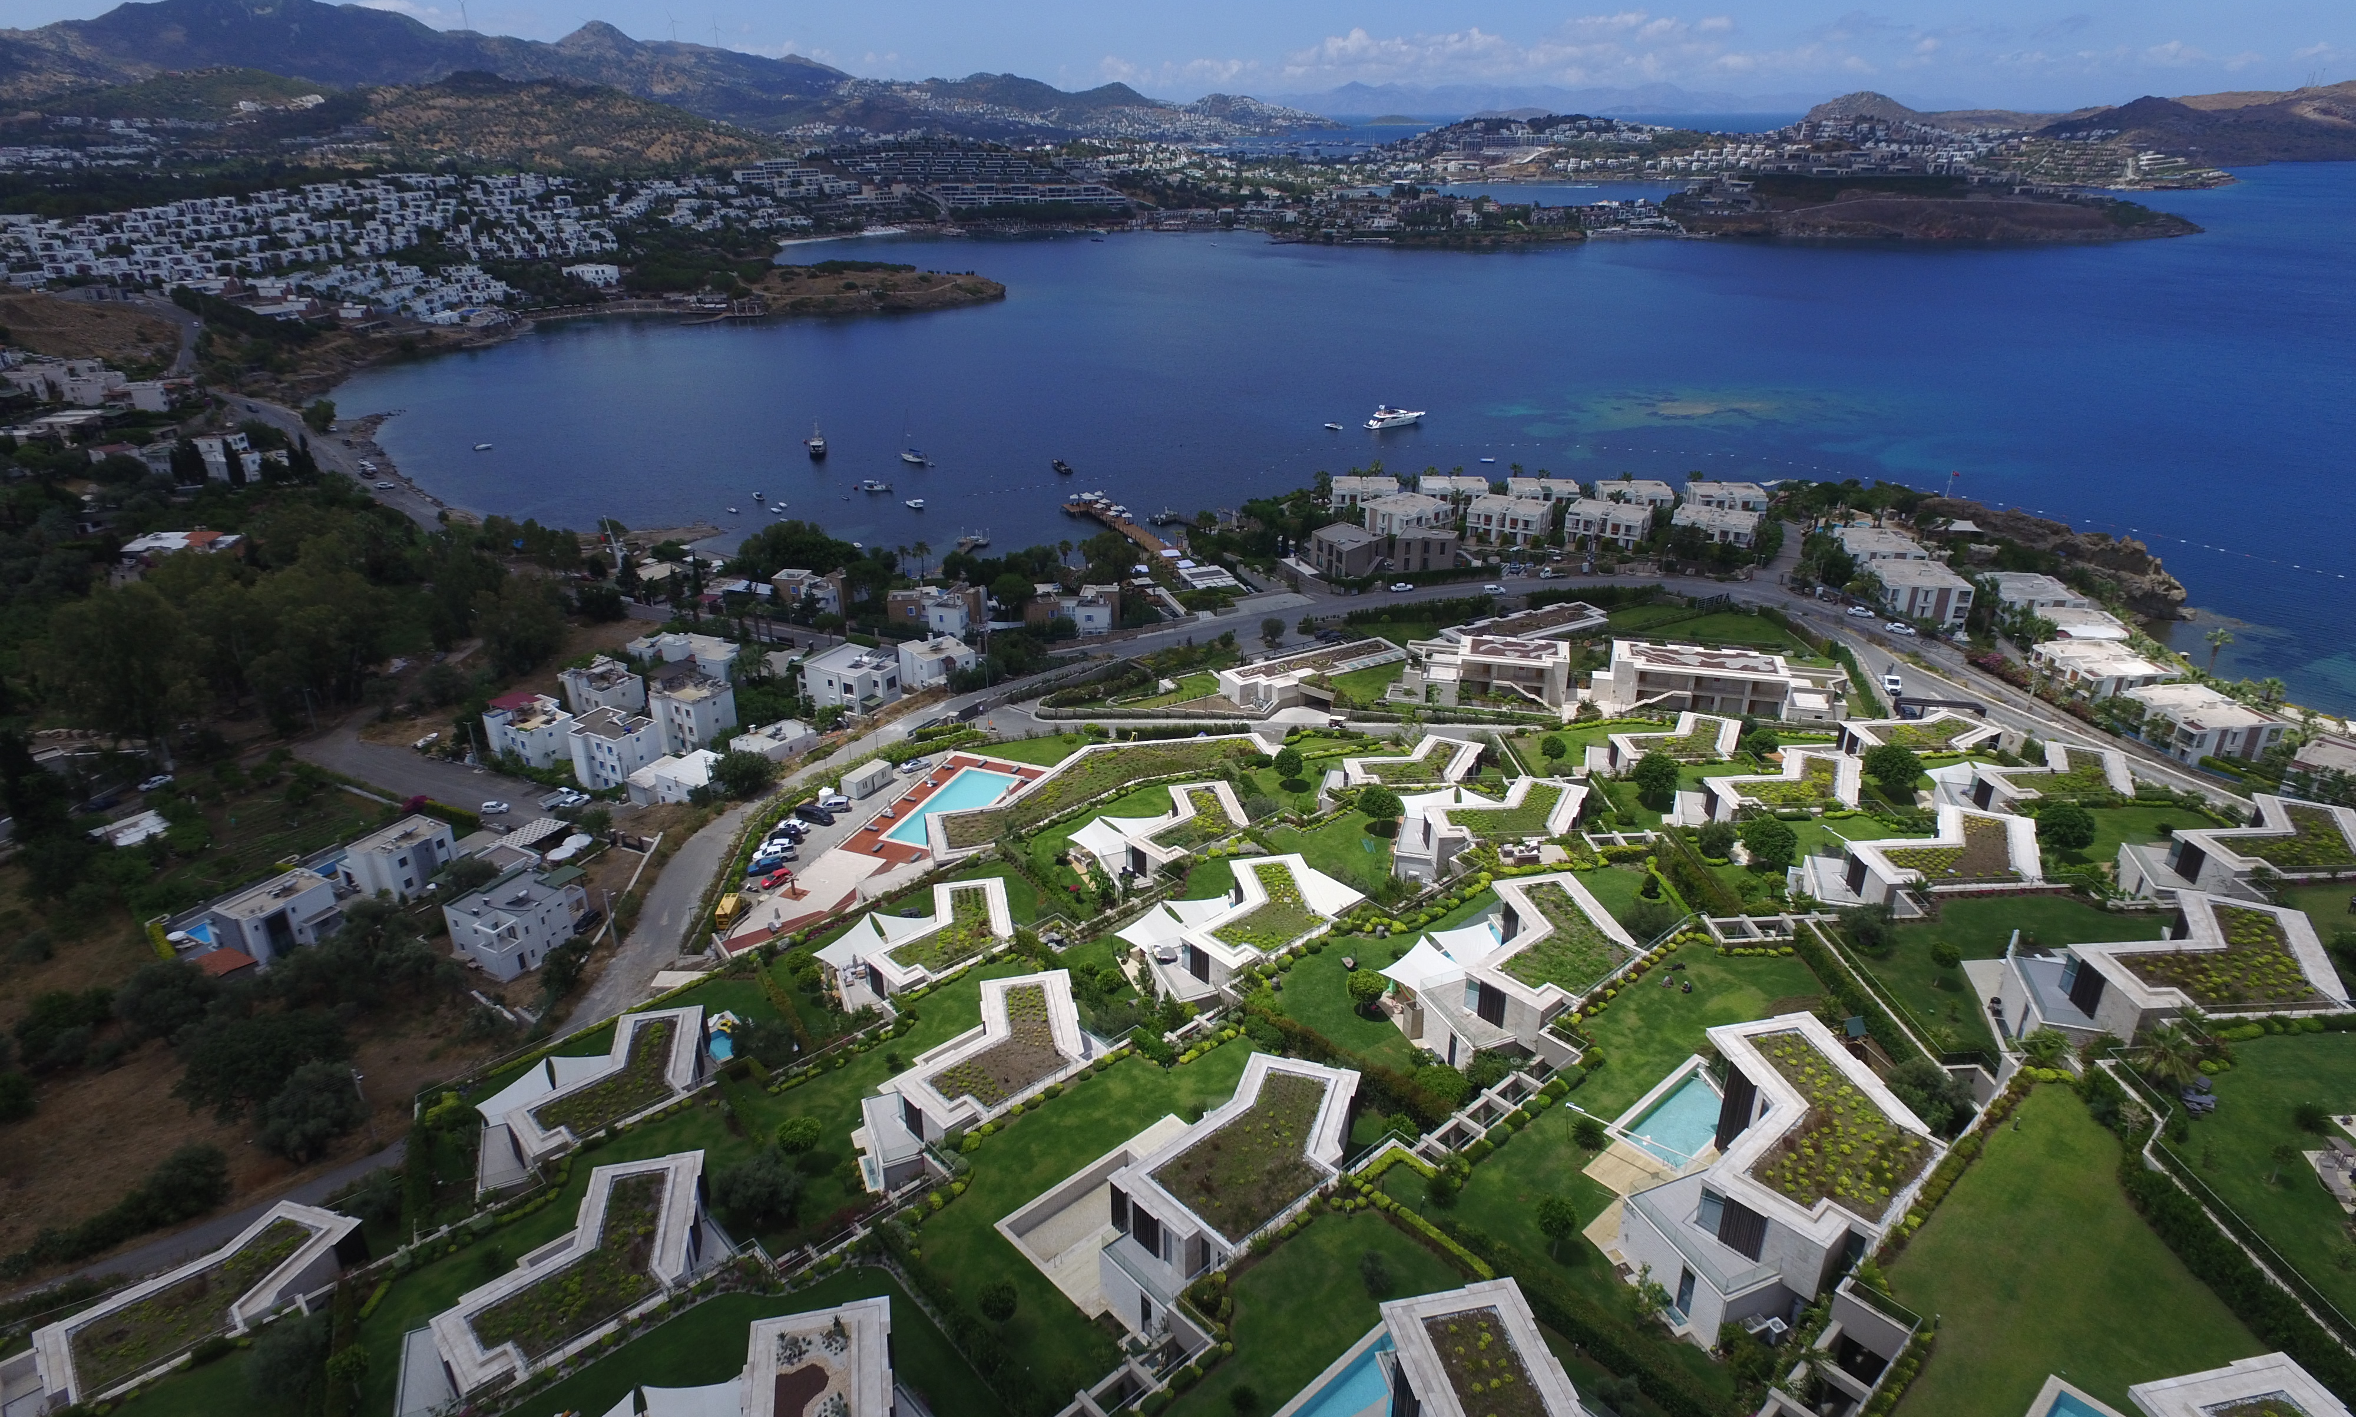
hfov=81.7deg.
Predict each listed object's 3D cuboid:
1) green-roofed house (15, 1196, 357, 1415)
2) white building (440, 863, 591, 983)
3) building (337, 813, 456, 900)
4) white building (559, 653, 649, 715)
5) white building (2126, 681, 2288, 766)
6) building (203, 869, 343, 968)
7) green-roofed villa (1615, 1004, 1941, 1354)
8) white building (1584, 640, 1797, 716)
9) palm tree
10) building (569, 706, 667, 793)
[{"bbox_3d":[-64.140,41.200,91.380,11.040,5.500,18.100,20,31,38],"label":"green-roofed house"},{"bbox_3d":[-72.900,23.380,150.550,8.500,6.500,10.800,15,28,30],"label":"white building"},{"bbox_3d":[-100.790,19.710,178.000,7.580,6.600,10.010,11,26,23],"label":"building"},{"bbox_3d":[-95.980,-2.280,228.150,11.200,10.000,8.800,15,28,30],"label":"white building"},{"bbox_3d":[153.750,2.880,205.760,15.200,6.300,16.000,-3,24,-6],"label":"white building"},{"bbox_3d":[-104.790,24.500,159.150,6.600,6.300,9.900,13,27,27],"label":"building"},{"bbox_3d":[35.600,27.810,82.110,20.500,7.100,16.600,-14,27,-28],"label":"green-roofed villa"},{"bbox_3d":[80.530,-4.610,213.890,27.000,6.900,9.800,6,24,13],"label":"white building"},{"bbox_3d":[58.020,20.610,80.200,4.000,3.900,4.000,0,24,0],"label":"palm tree"},{"bbox_3d":[-87.150,6.840,209.520,11.300,9.200,9.400,13,27,26],"label":"building"}]

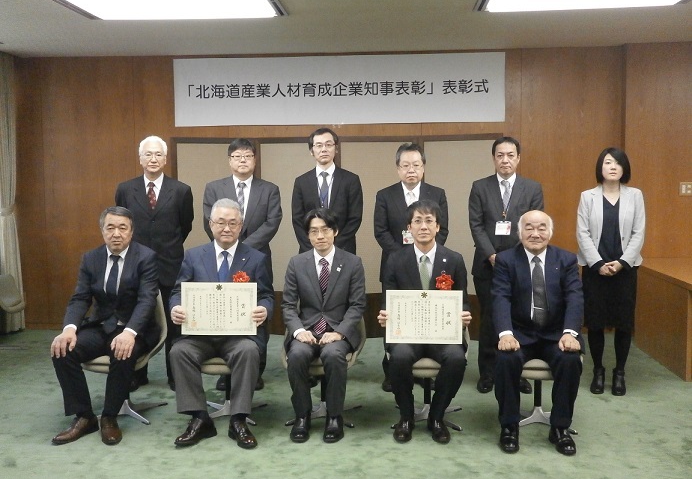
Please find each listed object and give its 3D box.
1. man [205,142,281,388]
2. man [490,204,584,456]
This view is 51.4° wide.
[{"bbox_3d":[-0.705,0.162,4.950,0.520,1.690,0.340,-1,5,-5],"label":"man"},{"bbox_3d":[1.074,0.456,4.012,0.540,1.240,0.750,0,5,10],"label":"man"}]

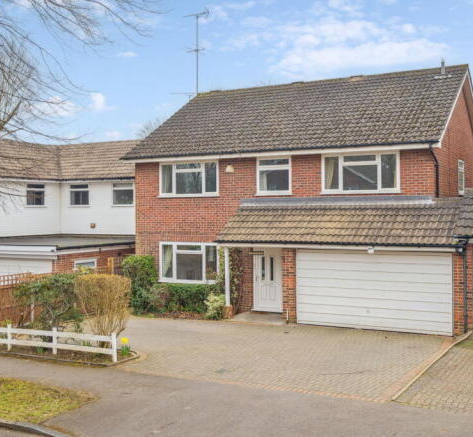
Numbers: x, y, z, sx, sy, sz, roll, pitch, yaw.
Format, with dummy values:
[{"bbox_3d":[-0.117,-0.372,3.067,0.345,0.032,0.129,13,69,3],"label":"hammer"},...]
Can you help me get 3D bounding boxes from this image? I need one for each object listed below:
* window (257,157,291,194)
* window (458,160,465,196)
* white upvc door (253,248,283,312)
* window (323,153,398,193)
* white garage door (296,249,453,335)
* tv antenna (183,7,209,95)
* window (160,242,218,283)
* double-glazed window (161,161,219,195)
[{"bbox_3d":[1.178,-1.309,19.691,1.196,1.185,0.120,0,1,29],"label":"window"},{"bbox_3d":[7.251,-1.325,20.627,0.120,1.097,1.246,0,1,29],"label":"window"},{"bbox_3d":[1.015,1.891,19.846,1.055,2.004,0.120,0,1,29],"label":"white upvc door"},{"bbox_3d":[3.566,-1.304,18.364,2.325,1.158,0.120,0,1,29],"label":"window"},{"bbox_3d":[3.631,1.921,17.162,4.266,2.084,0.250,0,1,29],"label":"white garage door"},{"bbox_3d":[-1.592,-6.817,26.000,1.150,3.600,1.100,0,1,29],"label":"tv antenna"},{"bbox_3d":[-1.598,1.481,21.279,2.333,1.349,0.120,0,1,29],"label":"window"},{"bbox_3d":[-1.588,-1.310,21.227,2.367,1.188,0.120,0,1,29],"label":"double-glazed window"}]

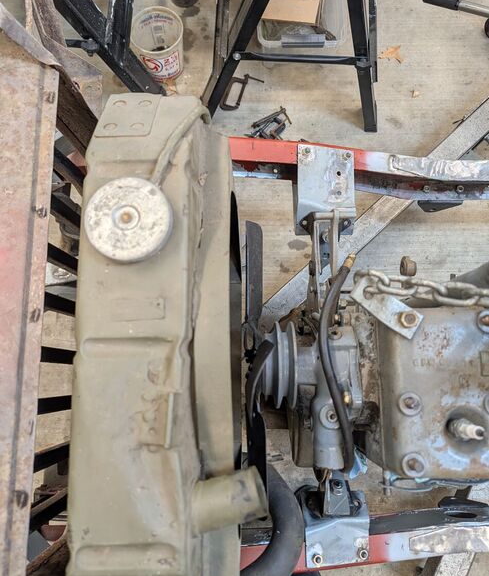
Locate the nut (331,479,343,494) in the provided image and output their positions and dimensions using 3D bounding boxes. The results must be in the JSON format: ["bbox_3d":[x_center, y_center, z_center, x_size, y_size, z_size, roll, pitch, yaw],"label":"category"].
[{"bbox_3d":[0.159,0.342,0.775,0.018,0.020,0.018,-9,36,0],"label":"nut"}]

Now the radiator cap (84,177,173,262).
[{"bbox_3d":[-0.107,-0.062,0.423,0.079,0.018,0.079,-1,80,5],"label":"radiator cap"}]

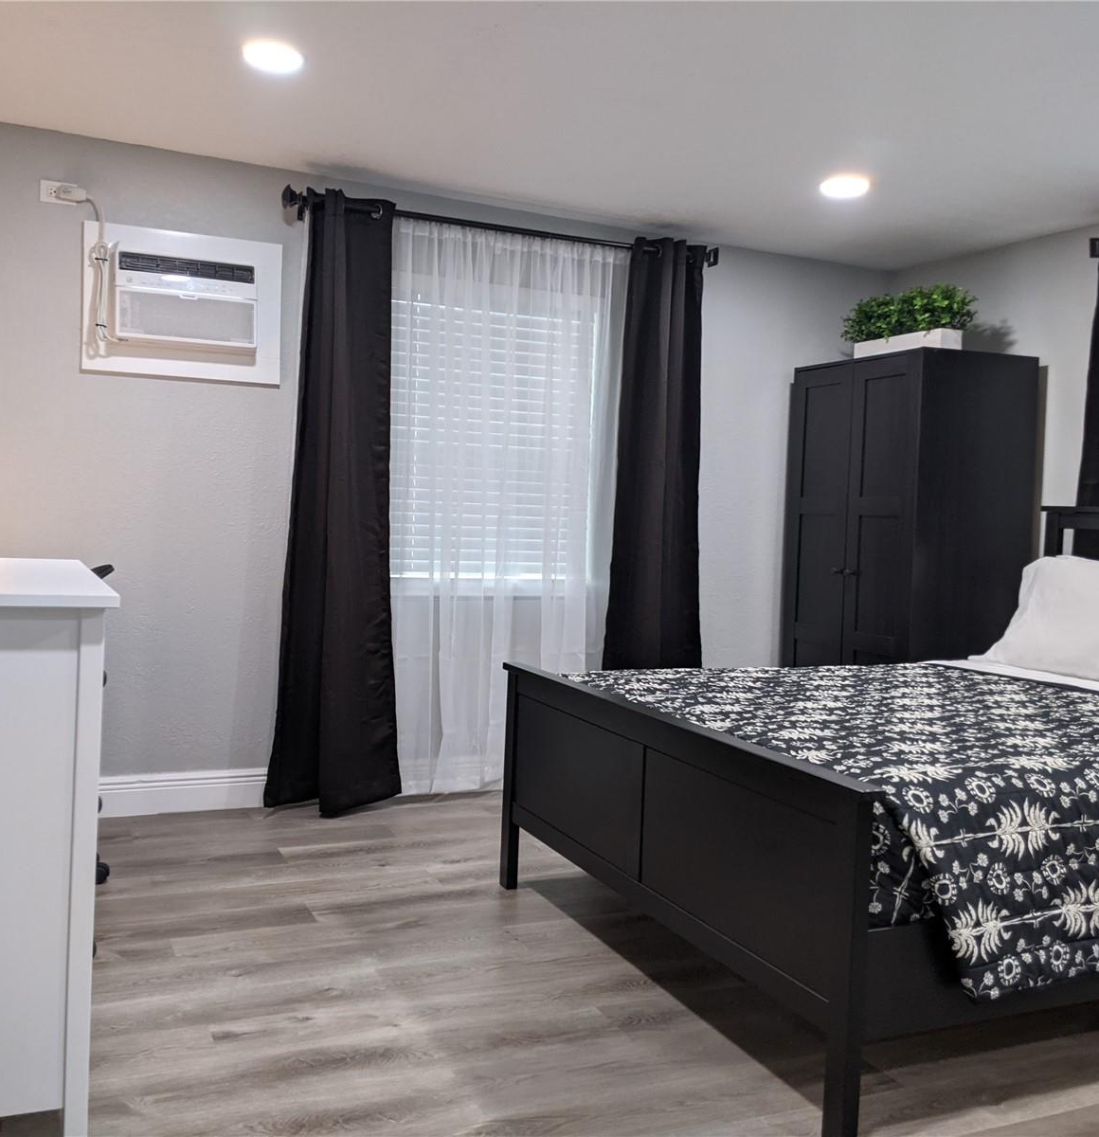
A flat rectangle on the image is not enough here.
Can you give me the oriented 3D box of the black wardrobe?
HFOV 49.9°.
[{"bbox_3d":[1.418,0.064,4.829,0.560,1.775,0.790,2,3,-25],"label":"black wardrobe"}]

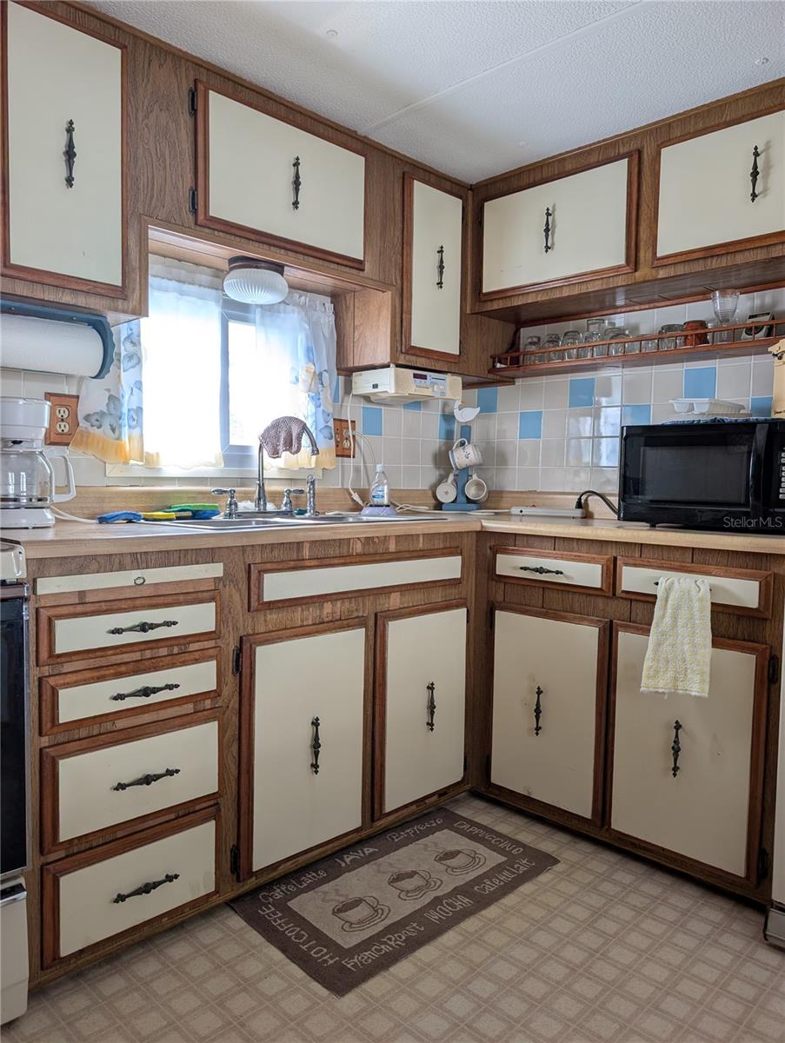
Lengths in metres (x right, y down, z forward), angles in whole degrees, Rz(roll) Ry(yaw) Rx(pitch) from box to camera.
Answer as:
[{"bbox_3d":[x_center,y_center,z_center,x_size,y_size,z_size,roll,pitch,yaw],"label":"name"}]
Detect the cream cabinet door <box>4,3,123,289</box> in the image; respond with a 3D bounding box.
[{"bbox_3d":[-0.726,-0.826,1.619,0.272,0.575,0.045,-2,5,-45],"label":"cream cabinet door"}]

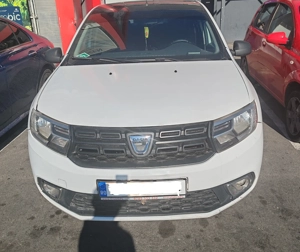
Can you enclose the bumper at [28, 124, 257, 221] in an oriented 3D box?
[{"bbox_3d":[-0.038,0.279,2.116,1.700,0.560,0.520,-1,21,2],"label":"bumper"}]

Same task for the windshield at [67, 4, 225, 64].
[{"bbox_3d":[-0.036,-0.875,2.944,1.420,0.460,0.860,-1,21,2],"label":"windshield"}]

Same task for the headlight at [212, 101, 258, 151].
[{"bbox_3d":[0.571,-0.003,2.005,0.370,0.240,0.360,-1,21,2],"label":"headlight"}]

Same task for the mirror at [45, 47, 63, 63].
[{"bbox_3d":[-0.928,-0.692,3.040,0.200,0.145,0.130,-1,21,2],"label":"mirror"}]

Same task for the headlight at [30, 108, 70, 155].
[{"bbox_3d":[-0.667,0.029,2.052,0.370,0.240,0.360,-1,21,2],"label":"headlight"}]

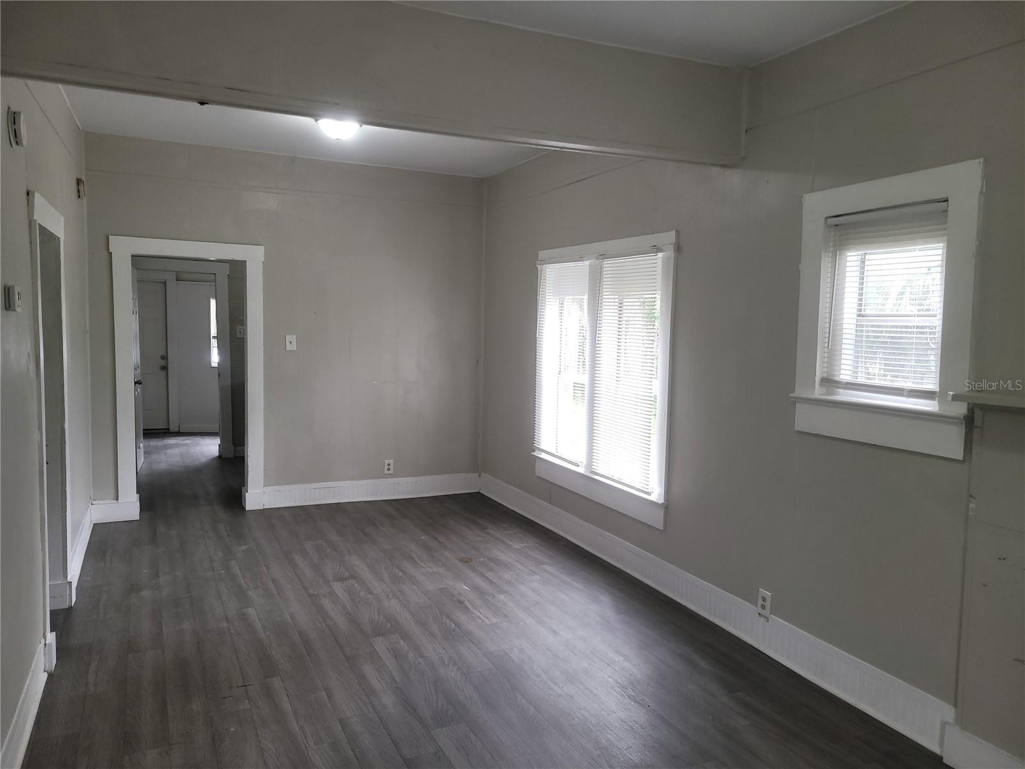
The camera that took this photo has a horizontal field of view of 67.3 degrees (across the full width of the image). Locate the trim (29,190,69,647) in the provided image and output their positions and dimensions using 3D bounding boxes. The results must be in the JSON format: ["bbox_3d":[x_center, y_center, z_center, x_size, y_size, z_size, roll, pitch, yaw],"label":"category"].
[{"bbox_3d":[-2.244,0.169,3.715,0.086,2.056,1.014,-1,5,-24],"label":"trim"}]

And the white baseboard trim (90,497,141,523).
[{"bbox_3d":[-3.008,0.947,5.846,0.320,0.181,0.050,-1,5,-24],"label":"white baseboard trim"}]

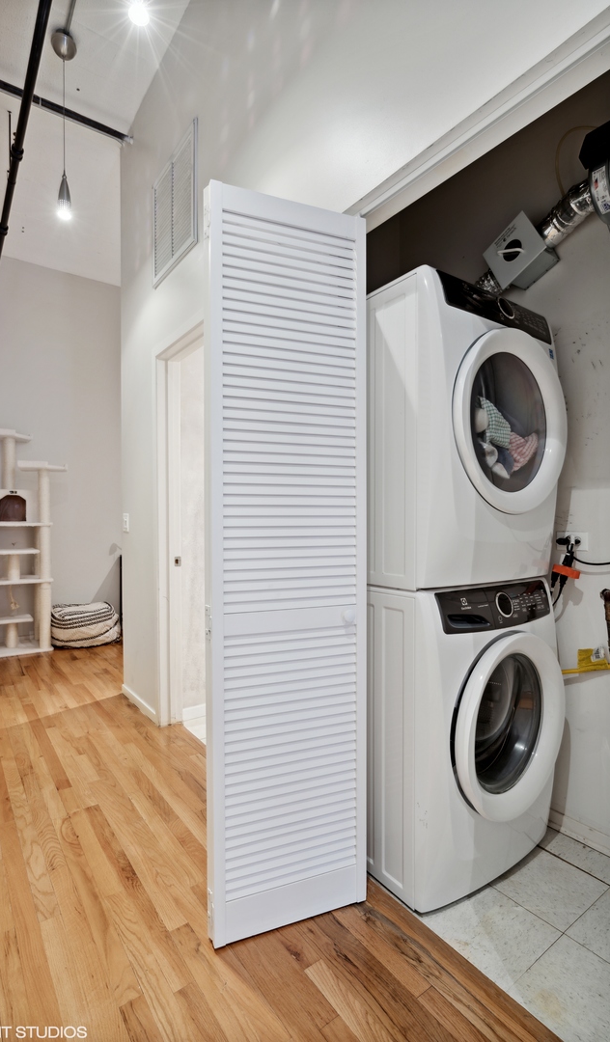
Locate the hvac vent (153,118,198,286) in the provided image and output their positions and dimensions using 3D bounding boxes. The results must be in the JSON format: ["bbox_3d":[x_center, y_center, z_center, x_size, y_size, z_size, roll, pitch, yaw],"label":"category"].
[{"bbox_3d":[-0.695,-1.637,2.605,0.025,0.595,0.585,0,0,-37],"label":"hvac vent"}]

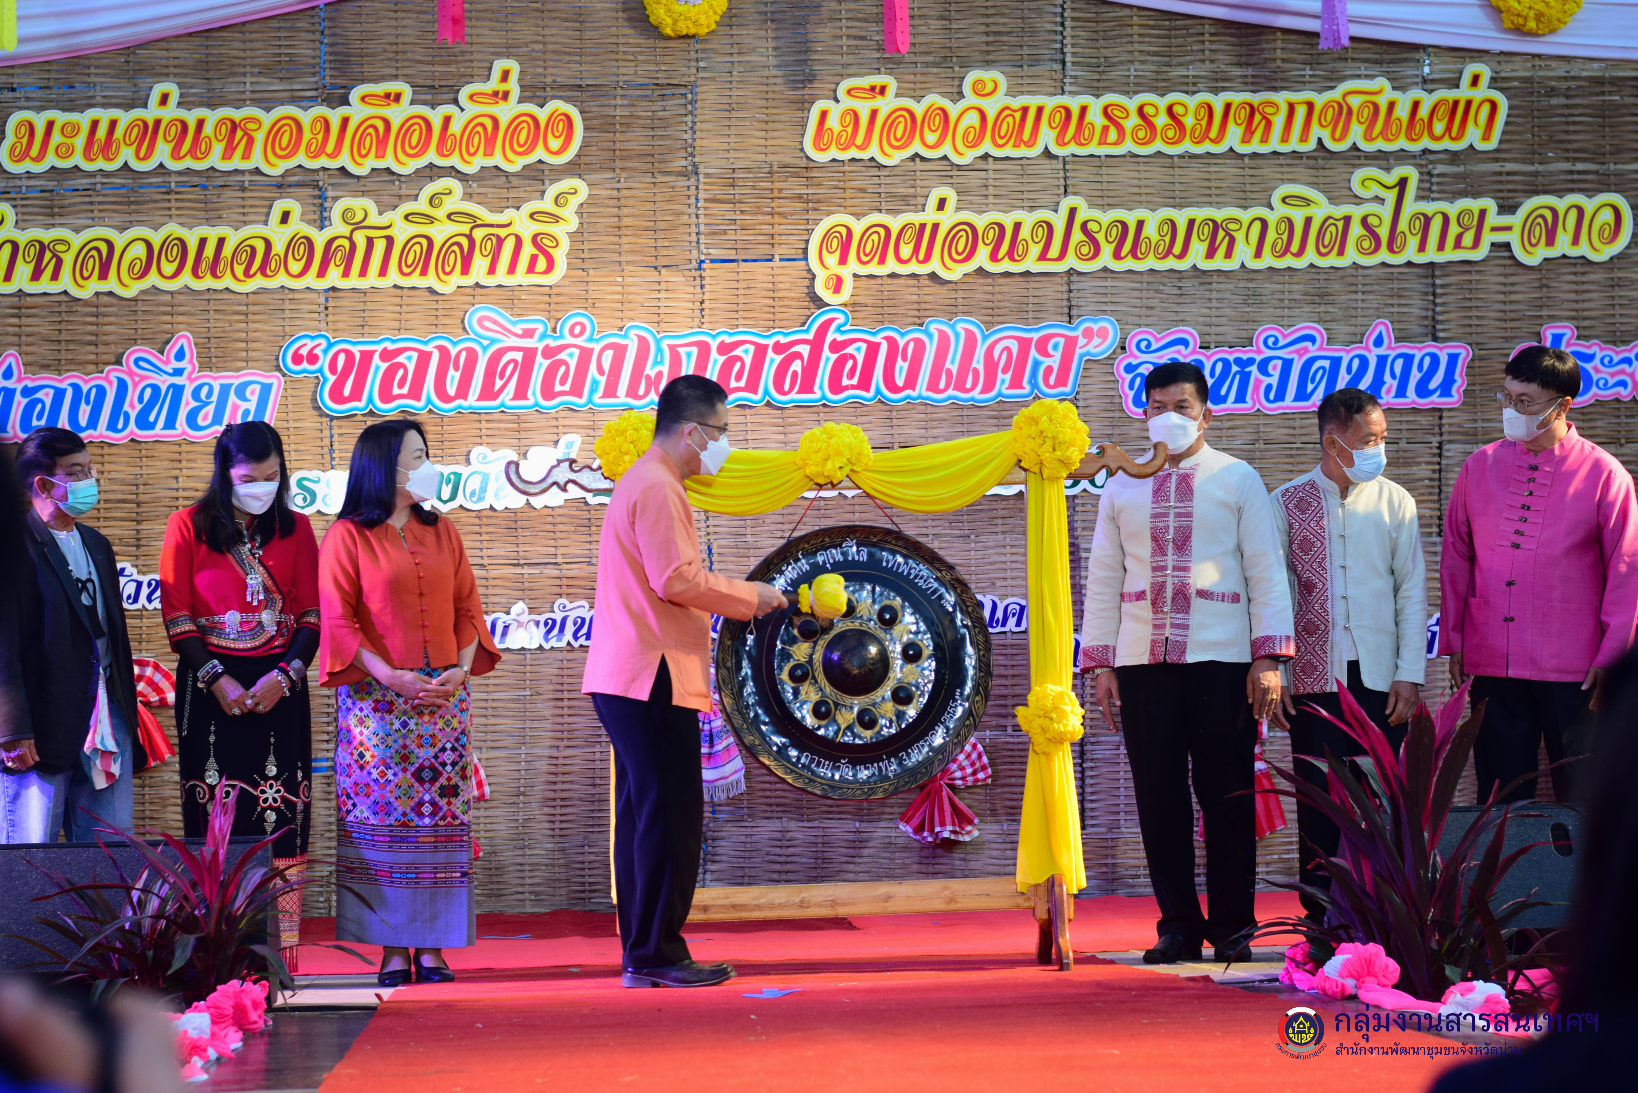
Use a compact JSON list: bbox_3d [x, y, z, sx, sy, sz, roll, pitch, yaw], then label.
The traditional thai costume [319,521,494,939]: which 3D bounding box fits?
[{"bbox_3d":[-1.160,0.523,9.620,0.500,1.220,0.340,-1,0,-22],"label":"traditional thai costume"}]

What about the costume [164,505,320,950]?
[{"bbox_3d":[-1.649,0.527,9.720,0.460,1.280,0.320,-1,0,-17],"label":"costume"}]

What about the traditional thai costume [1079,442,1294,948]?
[{"bbox_3d":[1.054,0.424,9.780,0.590,1.440,0.320,-1,0,17],"label":"traditional thai costume"}]

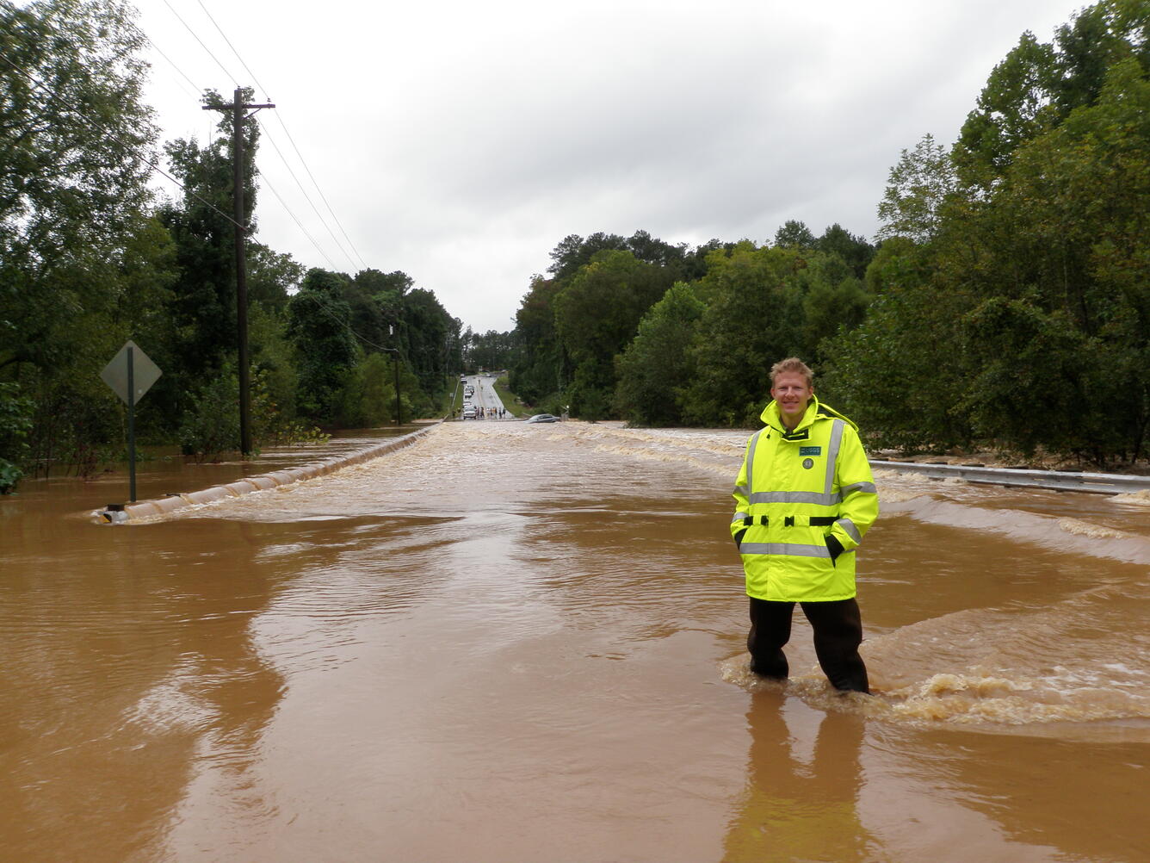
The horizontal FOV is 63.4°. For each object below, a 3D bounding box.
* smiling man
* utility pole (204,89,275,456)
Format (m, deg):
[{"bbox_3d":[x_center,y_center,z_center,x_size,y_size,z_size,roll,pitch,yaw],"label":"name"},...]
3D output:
[{"bbox_3d":[1.050,0.560,4.270,0.690,1.800,0.430,1,2,34],"label":"smiling man"},{"bbox_3d":[-10.720,-4.950,29.870,2.350,12.000,0.340,-1,1,1],"label":"utility pole"}]

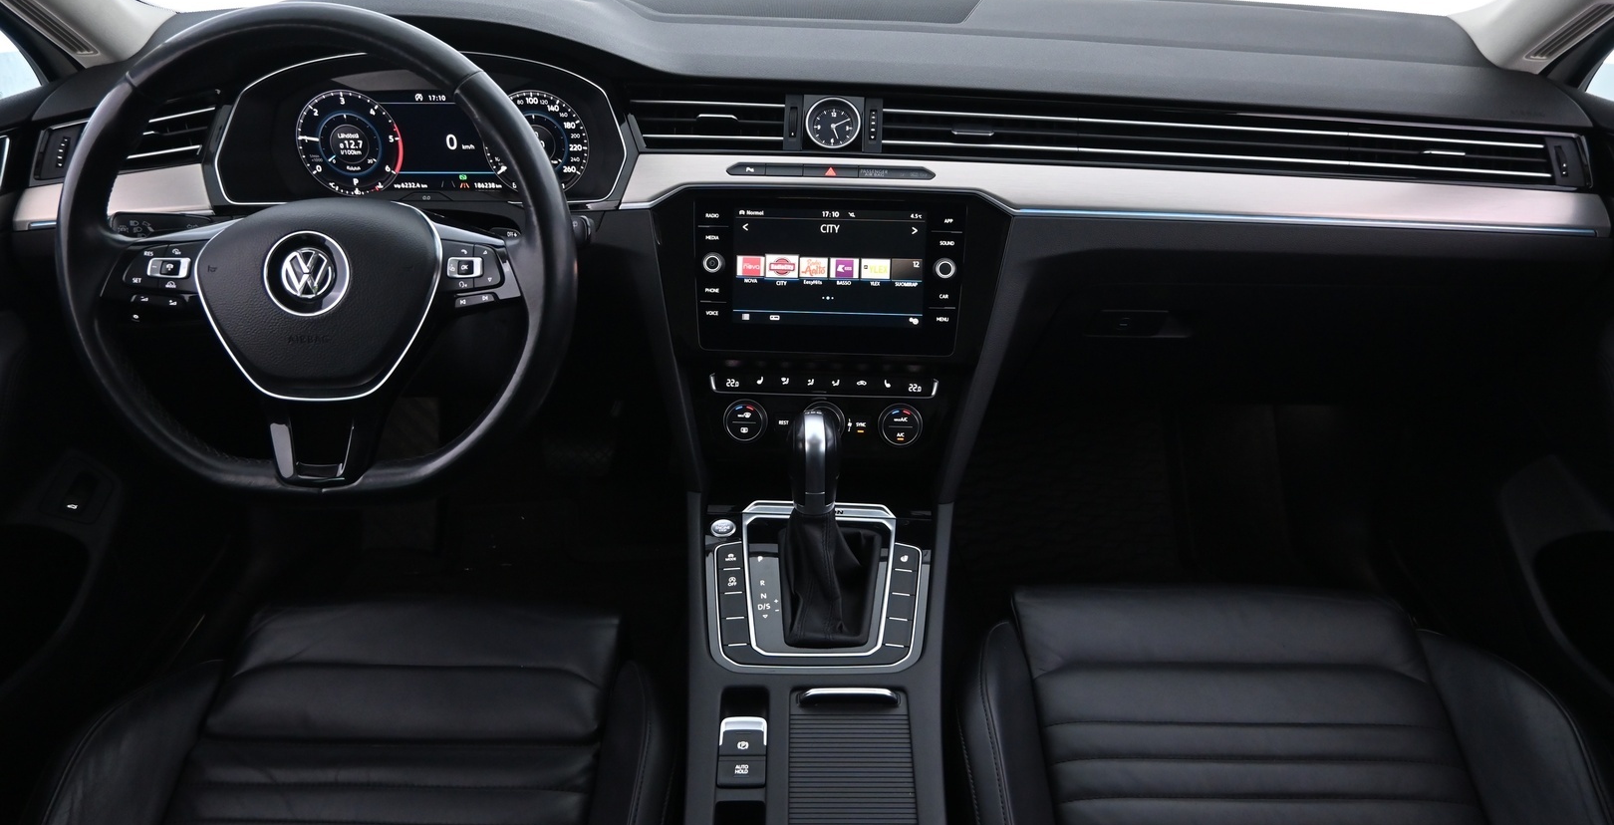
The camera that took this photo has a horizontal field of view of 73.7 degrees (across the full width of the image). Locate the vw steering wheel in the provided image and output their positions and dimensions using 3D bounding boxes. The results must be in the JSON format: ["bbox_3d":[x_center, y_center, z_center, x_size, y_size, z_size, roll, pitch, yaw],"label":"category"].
[{"bbox_3d":[-0.352,-0.117,0.785,0.372,0.355,0.090,0,4,0],"label":"vw steering wheel"}]

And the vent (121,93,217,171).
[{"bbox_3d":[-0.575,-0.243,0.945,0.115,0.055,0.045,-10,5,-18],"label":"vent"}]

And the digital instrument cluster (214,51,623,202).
[{"bbox_3d":[-0.361,-0.274,1.034,0.380,0.137,0.060,0,18,0],"label":"digital instrument cluster"}]

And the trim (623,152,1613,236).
[{"bbox_3d":[0.256,-0.195,0.957,0.860,0.055,0.045,2,3,4],"label":"trim"}]

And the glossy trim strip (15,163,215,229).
[{"bbox_3d":[-0.596,-0.185,0.922,0.143,0.045,0.030,-10,5,-18],"label":"glossy trim strip"}]

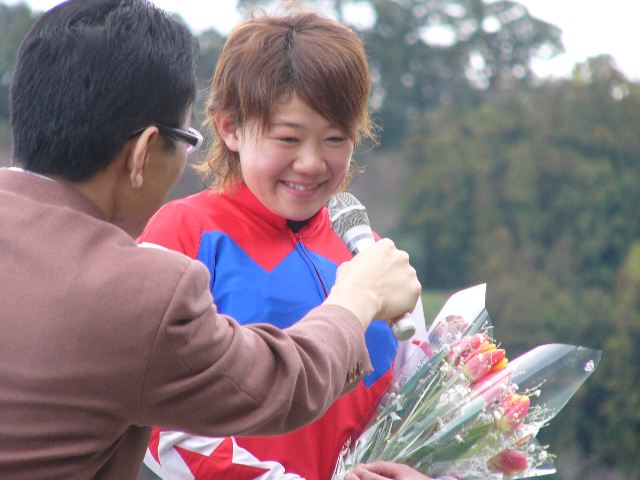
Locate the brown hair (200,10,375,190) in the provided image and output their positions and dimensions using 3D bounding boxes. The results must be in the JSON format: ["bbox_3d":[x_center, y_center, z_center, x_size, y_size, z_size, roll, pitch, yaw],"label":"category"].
[{"bbox_3d":[-0.042,-0.173,7.400,0.200,0.220,0.225,0,15,-22],"label":"brown hair"}]

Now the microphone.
[{"bbox_3d":[0.066,0.032,7.250,0.048,0.218,0.048,-26,-27,0],"label":"microphone"}]

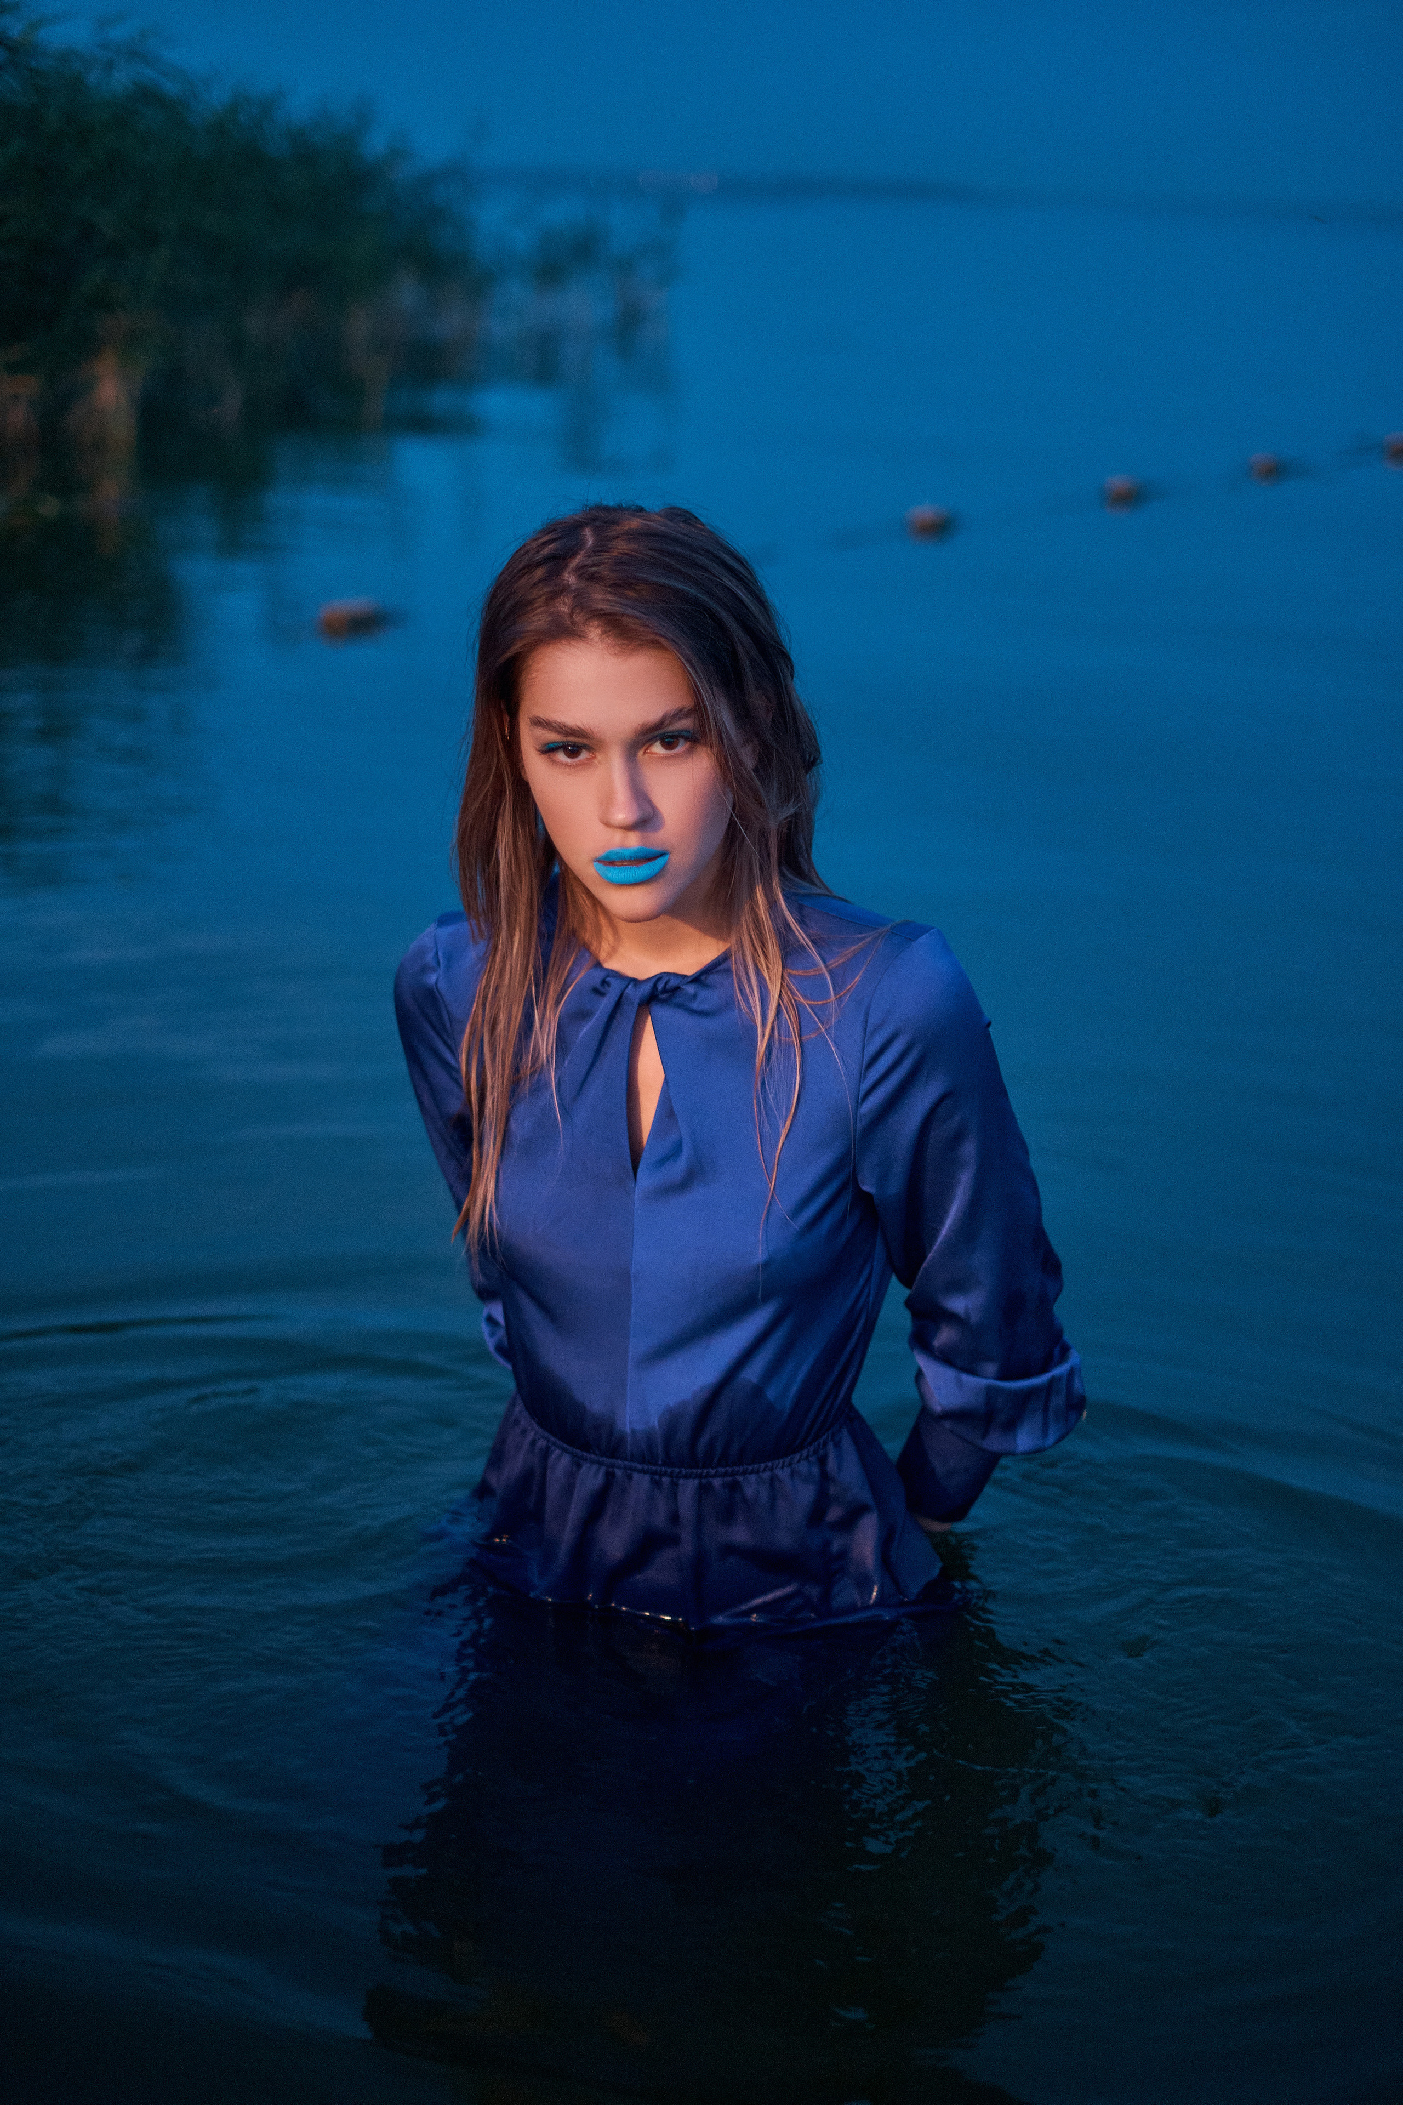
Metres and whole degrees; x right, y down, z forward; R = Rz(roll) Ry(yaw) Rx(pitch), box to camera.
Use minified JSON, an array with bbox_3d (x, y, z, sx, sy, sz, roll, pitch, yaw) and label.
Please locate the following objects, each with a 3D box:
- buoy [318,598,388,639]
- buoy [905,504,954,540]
[{"bbox_3d":[-0.751,-0.929,6.640,0.125,0.100,0.135,11,18,28],"label":"buoy"},{"bbox_3d":[0.668,-1.549,9.061,0.125,0.100,0.135,11,18,28],"label":"buoy"}]

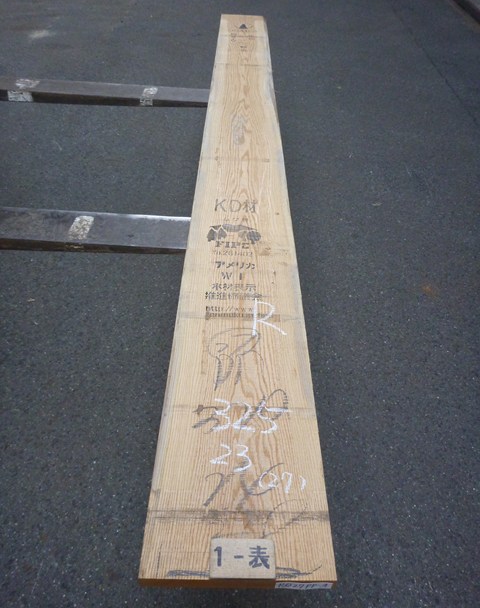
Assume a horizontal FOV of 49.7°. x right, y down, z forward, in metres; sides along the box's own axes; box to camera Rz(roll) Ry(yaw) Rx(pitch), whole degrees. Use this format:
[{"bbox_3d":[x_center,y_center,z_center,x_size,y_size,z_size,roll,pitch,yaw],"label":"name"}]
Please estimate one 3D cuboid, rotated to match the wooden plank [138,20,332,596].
[{"bbox_3d":[0.011,-0.678,1.947,0.274,0.028,3.250,1,41,0],"label":"wooden plank"}]

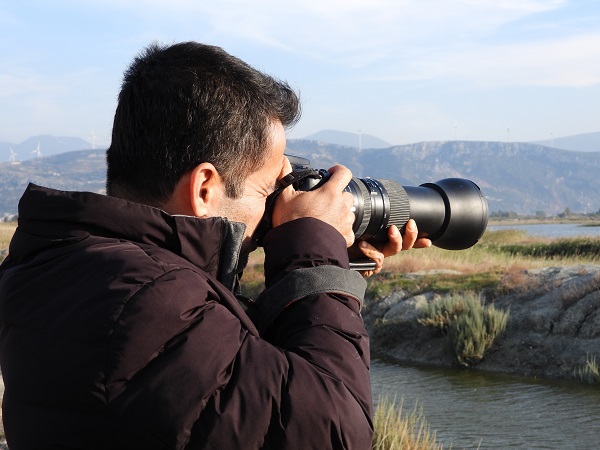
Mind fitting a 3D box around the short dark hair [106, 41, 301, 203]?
[{"bbox_3d":[-0.109,-0.108,1.180,0.210,0.188,0.172,12,-4,-22],"label":"short dark hair"}]

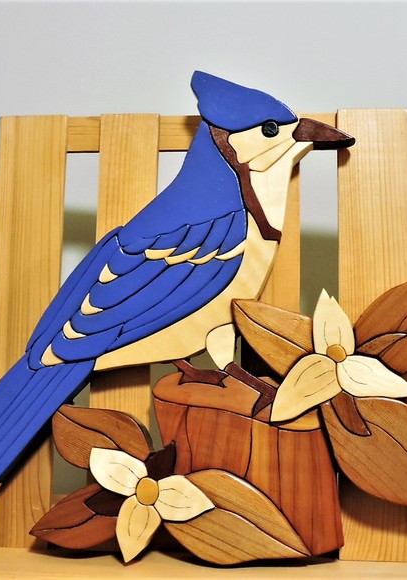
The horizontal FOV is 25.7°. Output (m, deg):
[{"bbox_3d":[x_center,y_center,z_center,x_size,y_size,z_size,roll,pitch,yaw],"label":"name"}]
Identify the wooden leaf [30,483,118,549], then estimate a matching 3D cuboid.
[{"bbox_3d":[-0.111,0.196,0.779,0.077,0.056,0.020,0,-8,5],"label":"wooden leaf"}]

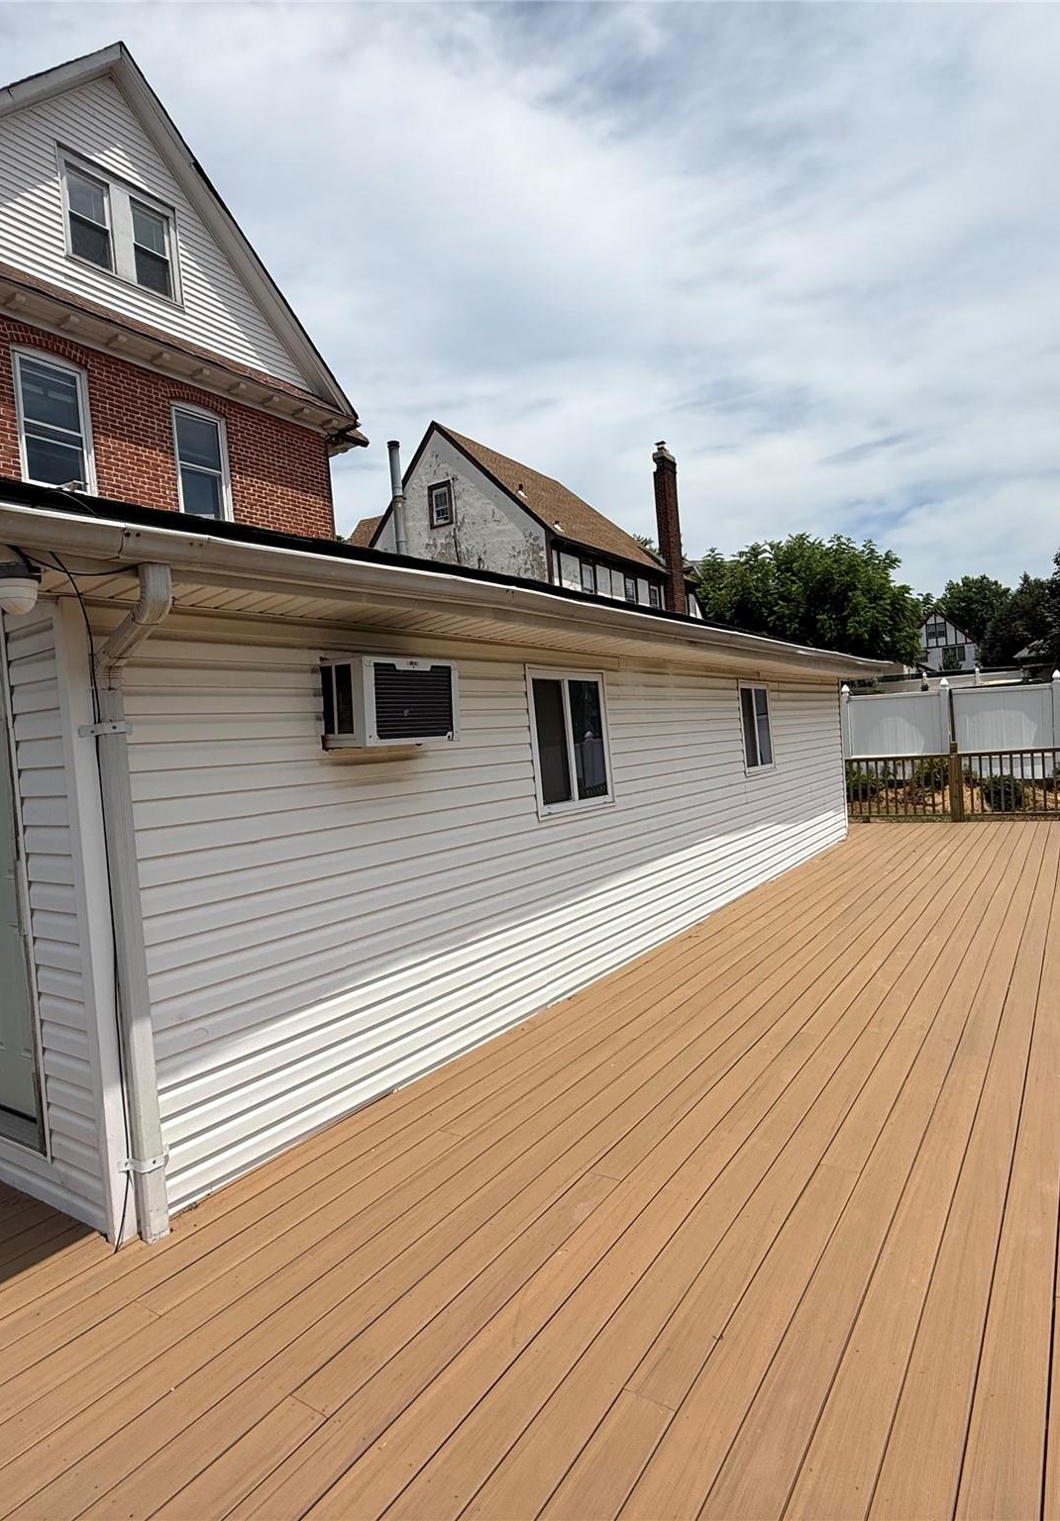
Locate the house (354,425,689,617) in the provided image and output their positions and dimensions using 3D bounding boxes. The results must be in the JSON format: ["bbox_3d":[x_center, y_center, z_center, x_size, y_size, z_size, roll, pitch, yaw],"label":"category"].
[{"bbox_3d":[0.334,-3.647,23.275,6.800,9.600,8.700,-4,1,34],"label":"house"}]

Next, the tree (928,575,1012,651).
[{"bbox_3d":[35.315,-8.617,65.111,7.600,12.561,7.600,-4,1,34],"label":"tree"}]

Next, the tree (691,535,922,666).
[{"bbox_3d":[8.307,-3.065,24.062,6.700,7.010,6.700,-4,1,34],"label":"tree"}]

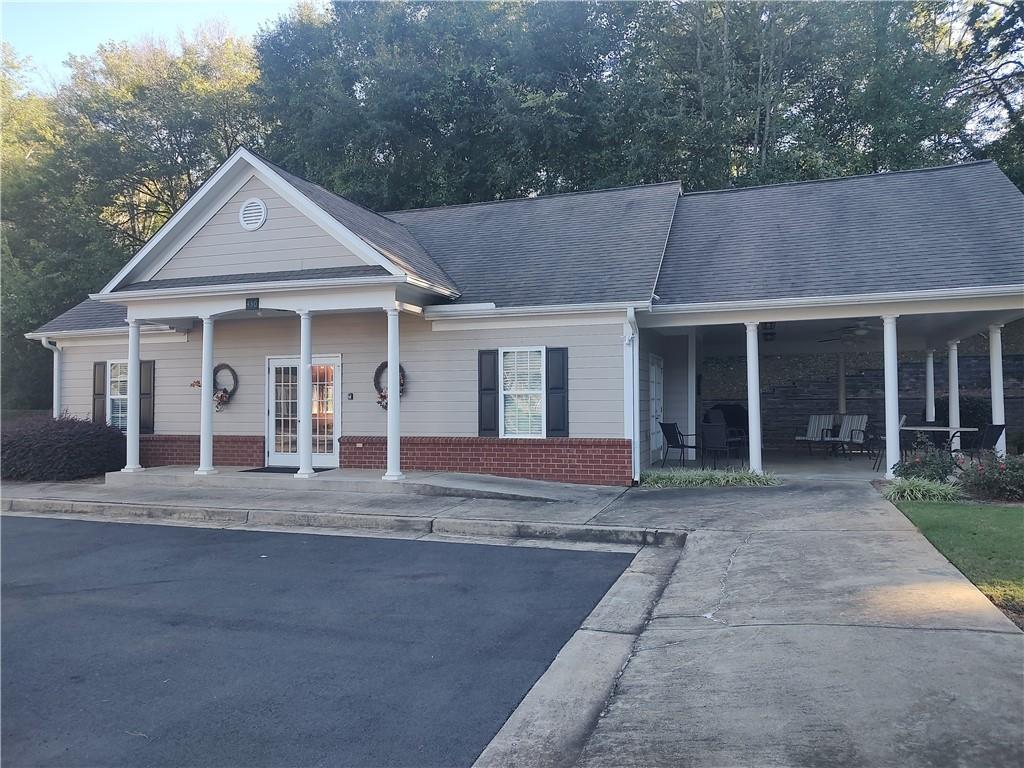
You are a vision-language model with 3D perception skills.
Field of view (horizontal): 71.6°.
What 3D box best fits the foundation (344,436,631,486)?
[{"bbox_3d":[-0.600,1.283,12.111,5.306,0.764,0.181,-1,-2,18],"label":"foundation"}]

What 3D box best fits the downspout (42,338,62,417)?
[{"bbox_3d":[-9.602,0.405,14.774,0.111,2.673,0.422,-1,-2,18],"label":"downspout"}]

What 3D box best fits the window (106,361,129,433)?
[{"bbox_3d":[-7.926,0.278,14.471,0.819,1.532,0.101,-1,-2,18],"label":"window"}]

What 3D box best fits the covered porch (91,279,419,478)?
[{"bbox_3d":[-4.081,0.068,12.262,5.809,3.115,1.909,-1,-2,18],"label":"covered porch"}]

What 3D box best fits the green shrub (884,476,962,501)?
[{"bbox_3d":[5.302,1.326,9.201,0.804,0.271,0.623,-1,-2,18],"label":"green shrub"}]

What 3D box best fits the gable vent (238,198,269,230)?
[{"bbox_3d":[-4.282,-2.796,11.739,0.563,0.563,0.060,-1,-2,18],"label":"gable vent"}]

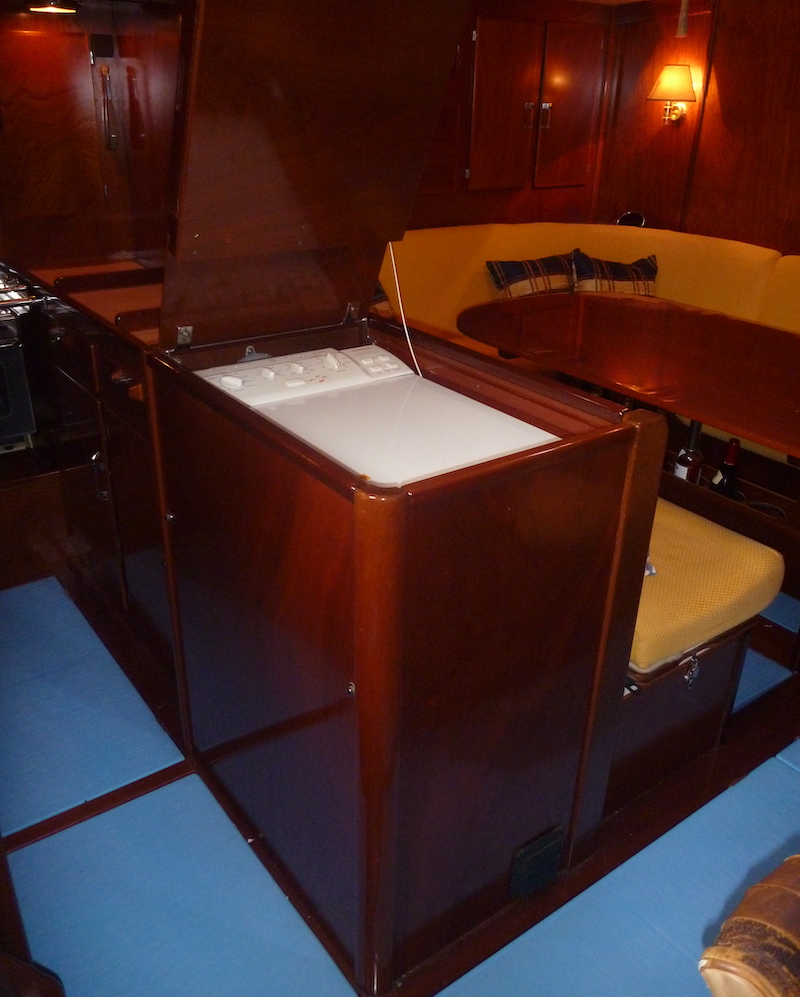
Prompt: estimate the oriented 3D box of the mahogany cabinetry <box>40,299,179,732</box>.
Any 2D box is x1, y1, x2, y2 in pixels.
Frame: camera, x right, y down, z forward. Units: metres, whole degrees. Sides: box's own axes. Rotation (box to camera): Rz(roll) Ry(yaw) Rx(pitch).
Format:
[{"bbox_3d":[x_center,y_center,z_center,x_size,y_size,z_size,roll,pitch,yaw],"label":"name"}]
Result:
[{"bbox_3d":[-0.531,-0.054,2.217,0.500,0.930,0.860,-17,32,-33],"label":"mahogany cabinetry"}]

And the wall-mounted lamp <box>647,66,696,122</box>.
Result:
[{"bbox_3d":[0.995,-1.478,3.150,0.190,0.205,0.175,-12,29,-26],"label":"wall-mounted lamp"}]

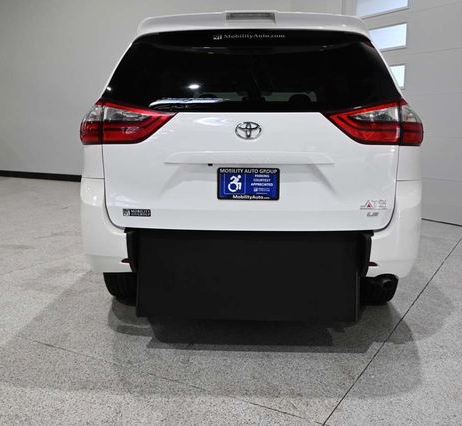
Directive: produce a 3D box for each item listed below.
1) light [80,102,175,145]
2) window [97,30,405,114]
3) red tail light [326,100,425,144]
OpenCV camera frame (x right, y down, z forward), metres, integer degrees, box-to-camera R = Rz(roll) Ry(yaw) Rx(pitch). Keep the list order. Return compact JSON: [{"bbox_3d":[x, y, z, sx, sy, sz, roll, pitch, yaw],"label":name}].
[{"bbox_3d":[-0.539,-0.476,2.783,0.530,0.220,0.230,1,10,3],"label":"light"},{"bbox_3d":[0.097,-0.717,2.743,1.510,0.480,0.130,1,-18,3],"label":"window"},{"bbox_3d":[0.720,-0.461,2.707,0.520,0.220,0.230,1,10,3],"label":"red tail light"}]

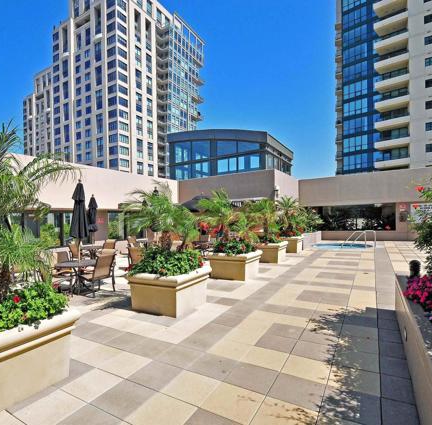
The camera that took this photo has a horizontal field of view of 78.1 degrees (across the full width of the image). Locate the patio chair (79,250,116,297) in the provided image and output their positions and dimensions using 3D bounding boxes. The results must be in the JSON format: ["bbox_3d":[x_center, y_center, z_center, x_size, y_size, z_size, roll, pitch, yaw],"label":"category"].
[{"bbox_3d":[-2.840,1.438,6.408,0.740,1.000,0.630,-2,-1,31],"label":"patio chair"}]

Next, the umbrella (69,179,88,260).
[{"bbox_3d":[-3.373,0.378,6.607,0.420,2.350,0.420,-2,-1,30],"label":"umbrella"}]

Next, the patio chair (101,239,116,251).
[{"bbox_3d":[-4.427,1.609,10.852,0.720,1.000,0.620,-2,-1,33],"label":"patio chair"}]

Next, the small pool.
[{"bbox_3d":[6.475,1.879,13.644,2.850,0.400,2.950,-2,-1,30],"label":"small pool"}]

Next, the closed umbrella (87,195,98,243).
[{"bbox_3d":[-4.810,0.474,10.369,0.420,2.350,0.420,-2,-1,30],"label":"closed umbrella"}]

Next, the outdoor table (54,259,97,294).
[{"bbox_3d":[-3.338,1.572,6.585,1.100,0.690,1.100,-2,-1,30],"label":"outdoor table"}]

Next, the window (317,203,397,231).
[{"bbox_3d":[8.840,0.320,17.080,4.540,1.720,0.100,-1,-1,30],"label":"window"}]

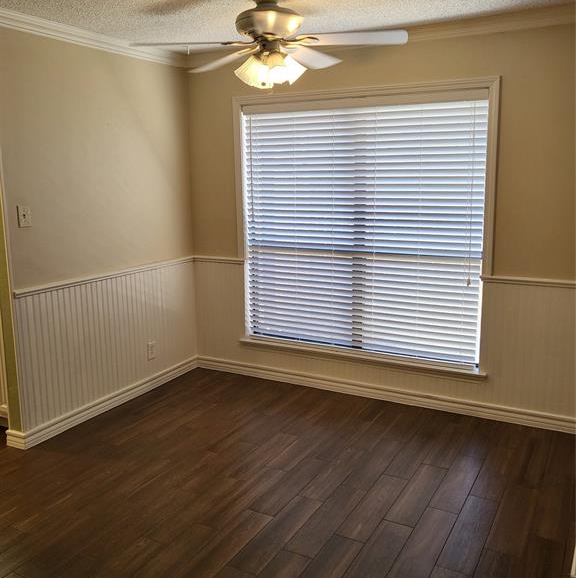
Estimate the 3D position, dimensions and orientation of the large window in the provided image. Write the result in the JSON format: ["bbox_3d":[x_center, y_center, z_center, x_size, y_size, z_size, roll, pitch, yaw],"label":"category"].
[{"bbox_3d":[0.441,-0.409,4.000,1.765,1.752,0.100,5,13,27],"label":"large window"}]

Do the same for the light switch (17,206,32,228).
[{"bbox_3d":[-1.480,-0.405,3.244,0.014,0.117,0.078,5,13,27],"label":"light switch"}]

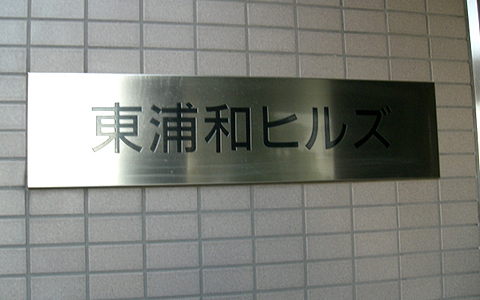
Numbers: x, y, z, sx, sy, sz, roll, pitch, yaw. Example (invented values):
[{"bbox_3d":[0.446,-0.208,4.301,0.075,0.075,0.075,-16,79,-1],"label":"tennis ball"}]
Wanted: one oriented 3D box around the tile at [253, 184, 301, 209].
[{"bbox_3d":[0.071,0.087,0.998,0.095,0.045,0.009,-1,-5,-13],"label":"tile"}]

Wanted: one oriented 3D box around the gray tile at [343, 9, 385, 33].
[{"bbox_3d":[0.252,-0.261,1.072,0.095,0.045,0.009,-1,-5,-13],"label":"gray tile"}]

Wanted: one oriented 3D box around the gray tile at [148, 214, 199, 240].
[{"bbox_3d":[-0.122,0.138,0.952,0.095,0.045,0.009,-1,-5,-13],"label":"gray tile"}]

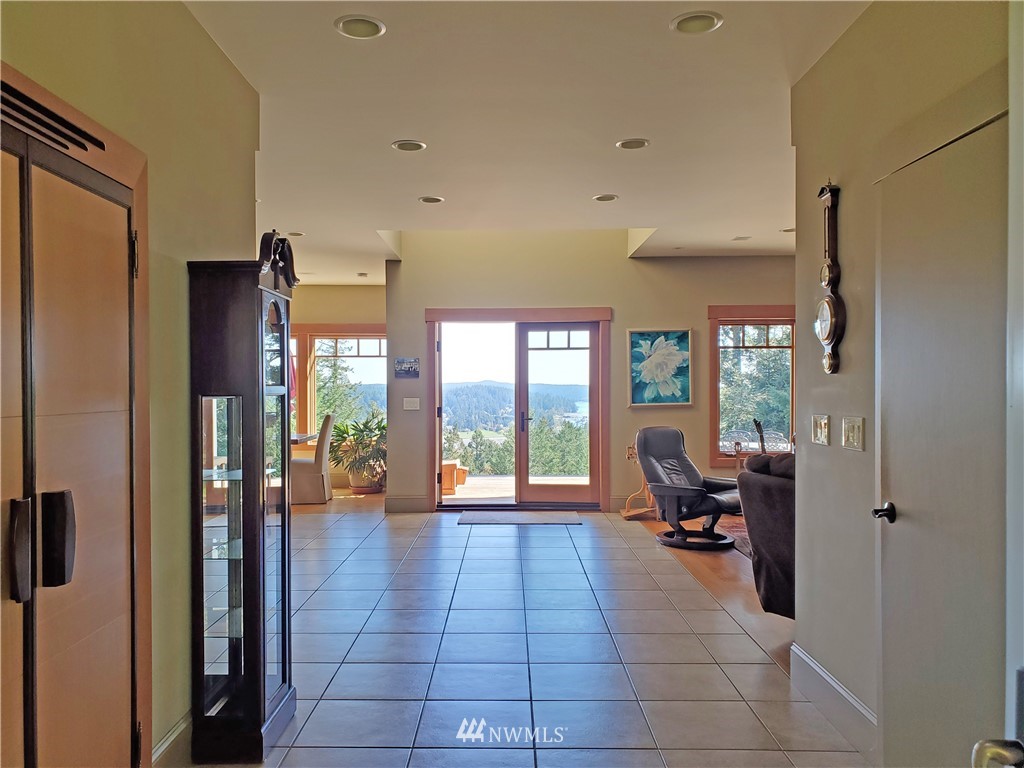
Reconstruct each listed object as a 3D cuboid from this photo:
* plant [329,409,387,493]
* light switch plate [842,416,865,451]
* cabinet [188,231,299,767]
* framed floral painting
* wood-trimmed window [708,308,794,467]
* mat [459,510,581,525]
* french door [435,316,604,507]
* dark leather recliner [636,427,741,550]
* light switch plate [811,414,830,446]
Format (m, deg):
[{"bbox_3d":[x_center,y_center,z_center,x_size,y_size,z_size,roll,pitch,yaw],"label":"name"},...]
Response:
[{"bbox_3d":[-1.870,0.870,9.950,0.930,1.070,0.870,0,0,0],"label":"plant"},{"bbox_3d":[1.320,0.191,2.970,0.012,0.122,0.165,0,0,0],"label":"light switch plate"},{"bbox_3d":[-1.030,0.400,3.000,0.285,1.970,0.430,0,0,0],"label":"cabinet"},{"bbox_3d":[1.611,-0.168,8.375,0.707,0.860,0.040,0,0,0],"label":"framed floral painting"},{"bbox_3d":[2.680,0.027,8.430,1.050,1.770,0.120,0,0,0],"label":"wood-trimmed window"},{"bbox_3d":[0.087,1.393,8.000,1.230,0.012,0.750,0,0,0],"label":"mat"},{"bbox_3d":[0.080,0.325,8.460,1.850,2.100,0.120,0,0,0],"label":"french door"},{"bbox_3d":[1.600,0.890,6.820,0.840,1.010,0.800,0,0,36],"label":"dark leather recliner"},{"bbox_3d":[1.320,0.197,3.280,0.012,0.122,0.165,0,0,0],"label":"light switch plate"}]

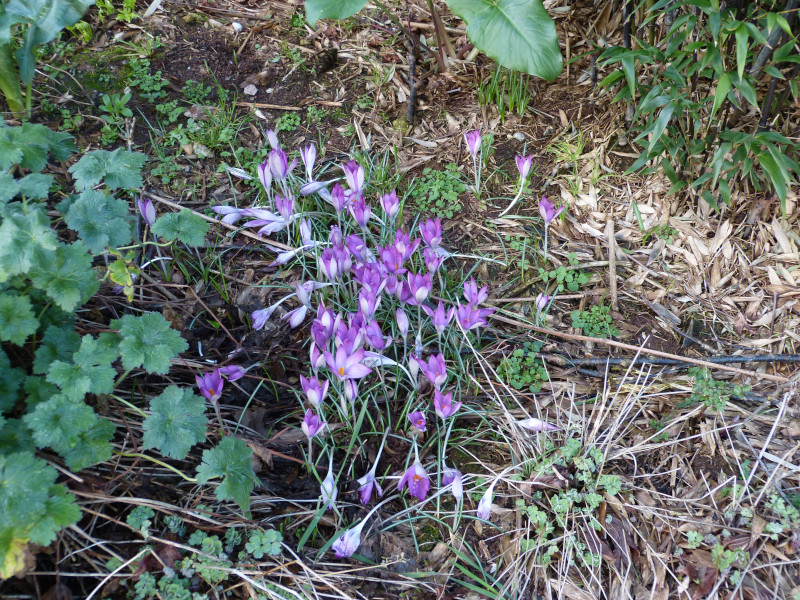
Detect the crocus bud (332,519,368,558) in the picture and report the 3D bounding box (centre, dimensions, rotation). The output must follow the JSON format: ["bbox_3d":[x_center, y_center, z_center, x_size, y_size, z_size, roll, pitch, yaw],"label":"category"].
[{"bbox_3d":[-0.054,0.261,1.011,0.041,0.027,0.025,-52,30,-3],"label":"crocus bud"}]

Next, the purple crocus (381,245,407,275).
[{"bbox_3d":[-0.009,-0.057,1.293,0.036,0.044,0.036,0,51,0],"label":"purple crocus"}]

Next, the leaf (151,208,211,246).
[{"bbox_3d":[-0.296,-0.098,1.250,0.077,0.020,0.066,0,48,0],"label":"leaf"}]

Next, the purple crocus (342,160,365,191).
[{"bbox_3d":[-0.068,-0.182,1.360,0.031,0.043,0.031,0,43,0],"label":"purple crocus"}]

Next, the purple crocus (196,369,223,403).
[{"bbox_3d":[-0.235,0.106,1.143,0.032,0.047,0.032,-4,50,4],"label":"purple crocus"}]

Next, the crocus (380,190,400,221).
[{"bbox_3d":[-0.013,-0.133,1.300,0.028,0.041,0.028,0,43,0],"label":"crocus"}]

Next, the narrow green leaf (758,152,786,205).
[{"bbox_3d":[0.536,-0.175,1.330,0.018,0.088,0.016,-25,12,2],"label":"narrow green leaf"}]

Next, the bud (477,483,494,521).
[{"bbox_3d":[0.096,0.228,1.040,0.017,0.041,0.017,21,0,6],"label":"bud"}]

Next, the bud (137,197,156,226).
[{"bbox_3d":[-0.362,-0.127,1.321,0.023,0.043,0.023,-6,42,6],"label":"bud"}]

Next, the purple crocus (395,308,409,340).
[{"bbox_3d":[0.002,0.032,1.195,0.017,0.047,0.017,-5,42,5],"label":"purple crocus"}]

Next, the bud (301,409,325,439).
[{"bbox_3d":[-0.098,0.139,1.040,0.027,0.036,0.027,0,43,0],"label":"bud"}]

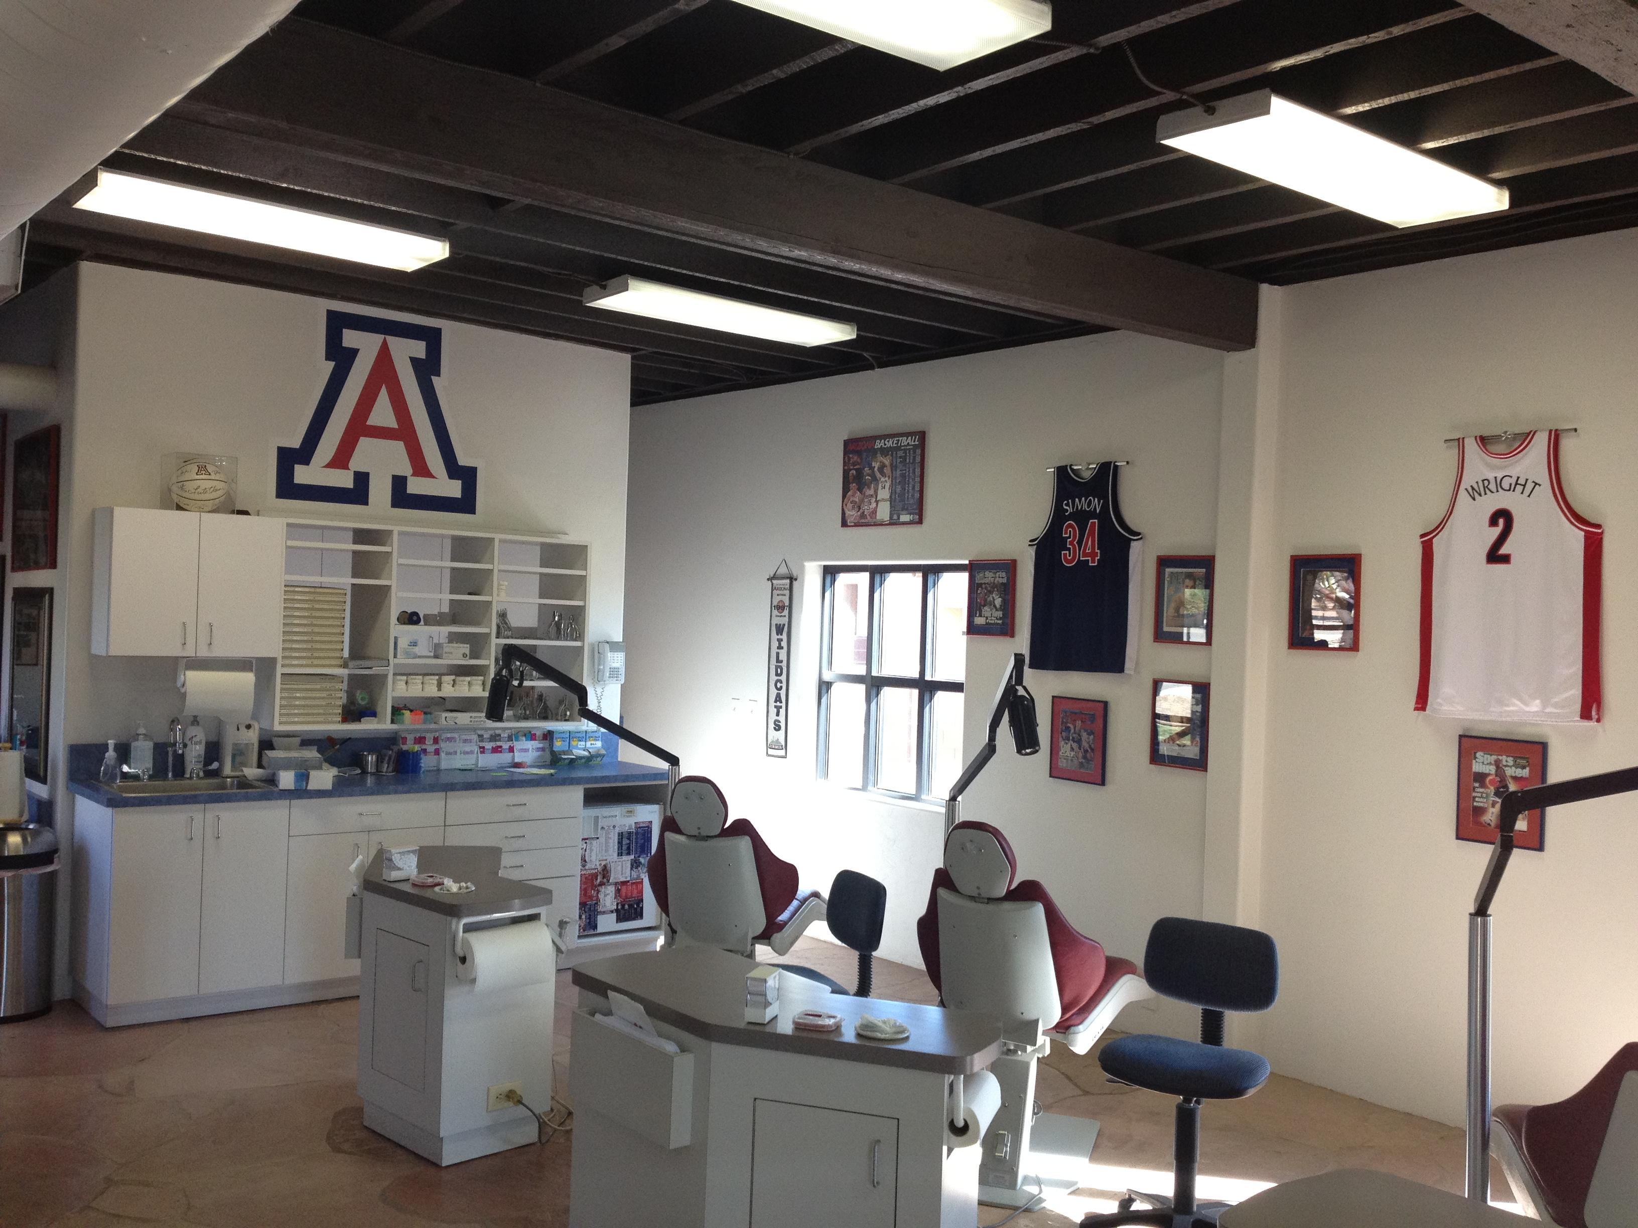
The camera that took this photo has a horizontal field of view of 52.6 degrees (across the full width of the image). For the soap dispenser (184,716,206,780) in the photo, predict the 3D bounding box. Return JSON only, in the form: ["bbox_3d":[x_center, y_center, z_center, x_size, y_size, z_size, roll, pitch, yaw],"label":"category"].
[{"bbox_3d":[-2.779,0.603,7.396,0.090,0.268,0.060,2,0,-28],"label":"soap dispenser"}]

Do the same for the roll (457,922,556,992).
[{"bbox_3d":[-0.968,1.045,5.095,0.285,0.148,0.148,2,0,-44],"label":"roll"}]

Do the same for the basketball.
[{"bbox_3d":[-2.575,-0.524,6.884,0.242,0.242,0.242,2,0,-41],"label":"basketball"}]

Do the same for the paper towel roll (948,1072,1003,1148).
[{"bbox_3d":[0.331,1.072,3.585,0.090,0.090,0.280,2,0,15],"label":"paper towel roll"}]

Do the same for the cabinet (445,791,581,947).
[{"bbox_3d":[-1.635,1.216,8.025,0.737,0.790,0.600,2,0,-40],"label":"cabinet"}]

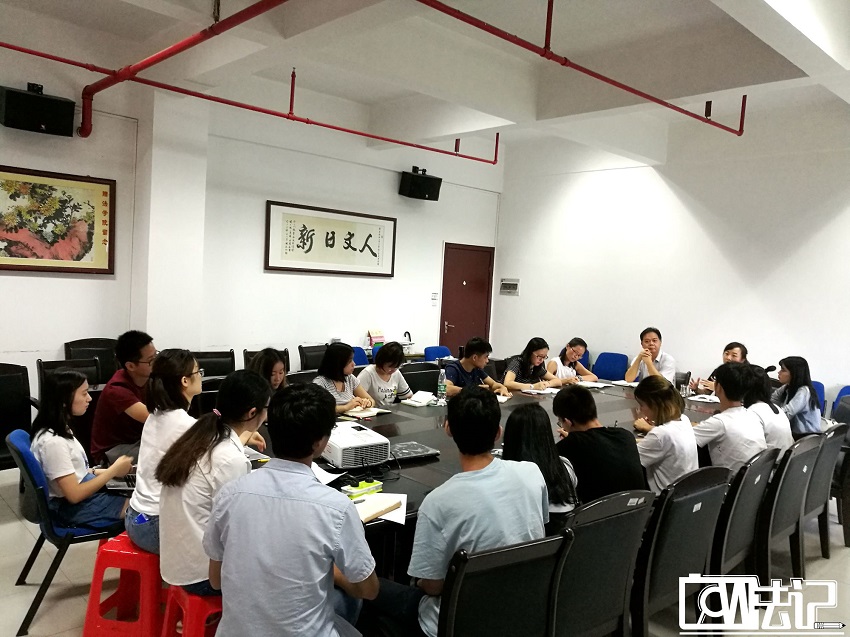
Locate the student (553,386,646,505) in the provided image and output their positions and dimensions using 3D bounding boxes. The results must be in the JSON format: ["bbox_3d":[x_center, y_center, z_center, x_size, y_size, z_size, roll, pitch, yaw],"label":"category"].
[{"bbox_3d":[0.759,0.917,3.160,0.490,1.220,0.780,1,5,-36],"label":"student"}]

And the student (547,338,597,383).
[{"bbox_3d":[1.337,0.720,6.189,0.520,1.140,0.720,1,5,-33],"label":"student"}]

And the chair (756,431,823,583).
[{"bbox_3d":[1.887,1.081,3.894,0.540,0.930,0.600,-1,6,-45],"label":"chair"}]

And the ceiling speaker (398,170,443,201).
[{"bbox_3d":[-0.055,-1.605,8.088,0.440,0.280,0.290,2,19,-26],"label":"ceiling speaker"}]

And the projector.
[{"bbox_3d":[-0.377,0.627,3.285,0.280,0.110,0.360,1,5,-36],"label":"projector"}]

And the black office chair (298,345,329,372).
[{"bbox_3d":[-0.943,0.718,6.640,0.580,0.870,0.520,8,6,42],"label":"black office chair"}]

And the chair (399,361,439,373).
[{"bbox_3d":[0.114,0.864,5.232,0.540,0.930,0.600,0,6,-43],"label":"chair"}]

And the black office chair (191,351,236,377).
[{"bbox_3d":[-1.698,0.721,5.434,0.520,0.870,0.580,0,6,-43],"label":"black office chair"}]

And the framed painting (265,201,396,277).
[{"bbox_3d":[-0.985,-0.842,7.364,1.729,0.715,0.045,0,6,-42],"label":"framed painting"}]

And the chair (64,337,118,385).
[{"bbox_3d":[-2.781,0.629,5.692,0.570,0.880,0.600,0,6,-43],"label":"chair"}]

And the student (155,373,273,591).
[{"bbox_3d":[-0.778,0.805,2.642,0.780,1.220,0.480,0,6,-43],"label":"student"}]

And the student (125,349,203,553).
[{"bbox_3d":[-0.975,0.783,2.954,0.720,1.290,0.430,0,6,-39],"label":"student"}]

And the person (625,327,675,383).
[{"bbox_3d":[2.108,0.728,6.227,0.520,1.310,0.820,7,5,35],"label":"person"}]

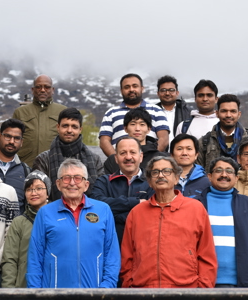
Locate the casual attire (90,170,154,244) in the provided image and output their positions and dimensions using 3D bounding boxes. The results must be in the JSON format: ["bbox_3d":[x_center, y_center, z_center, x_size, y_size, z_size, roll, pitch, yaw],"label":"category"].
[{"bbox_3d":[0.023,0.446,8.550,0.530,0.640,0.300,0,-8,-2],"label":"casual attire"}]

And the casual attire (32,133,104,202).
[{"bbox_3d":[-0.392,0.228,9.100,0.520,0.680,0.300,0,-9,-3],"label":"casual attire"}]

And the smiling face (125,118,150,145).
[{"bbox_3d":[0.097,-0.163,9.100,0.180,0.210,0.200,0,-10,0],"label":"smiling face"}]

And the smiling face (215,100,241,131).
[{"bbox_3d":[0.758,-0.264,9.500,0.170,0.210,0.160,0,-4,3],"label":"smiling face"}]

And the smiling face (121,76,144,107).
[{"bbox_3d":[0.064,-0.444,9.950,0.165,0.228,0.190,-5,-9,6],"label":"smiling face"}]

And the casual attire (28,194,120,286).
[{"bbox_3d":[-0.287,0.593,7.388,0.540,0.680,0.300,1,-11,-3],"label":"casual attire"}]

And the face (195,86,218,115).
[{"bbox_3d":[0.616,-0.388,9.800,0.170,0.220,0.200,0,-10,0],"label":"face"}]

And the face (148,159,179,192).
[{"bbox_3d":[0.229,0.142,7.600,0.185,0.215,0.200,-1,-11,6],"label":"face"}]

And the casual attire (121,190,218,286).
[{"bbox_3d":[0.274,0.557,7.900,0.580,0.640,0.320,-2,-9,10],"label":"casual attire"}]

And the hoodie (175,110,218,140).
[{"bbox_3d":[0.610,0.003,9.950,0.460,0.620,0.270,-1,-9,4],"label":"hoodie"}]

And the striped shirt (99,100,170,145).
[{"bbox_3d":[0.081,-0.058,10.100,0.530,0.640,0.280,0,-8,0],"label":"striped shirt"}]

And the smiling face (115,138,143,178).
[{"bbox_3d":[0.036,0.049,8.500,0.180,0.235,0.200,0,-10,0],"label":"smiling face"}]

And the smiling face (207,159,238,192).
[{"bbox_3d":[0.618,0.161,8.150,0.175,0.200,0.160,0,-4,3],"label":"smiling face"}]

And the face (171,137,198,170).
[{"bbox_3d":[0.413,0.027,8.950,0.175,0.205,0.160,0,-4,2],"label":"face"}]

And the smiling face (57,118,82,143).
[{"bbox_3d":[-0.379,-0.143,9.150,0.165,0.190,0.160,0,-4,-3],"label":"smiling face"}]

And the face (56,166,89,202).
[{"bbox_3d":[-0.291,0.180,7.500,0.185,0.220,0.200,0,-11,-2],"label":"face"}]

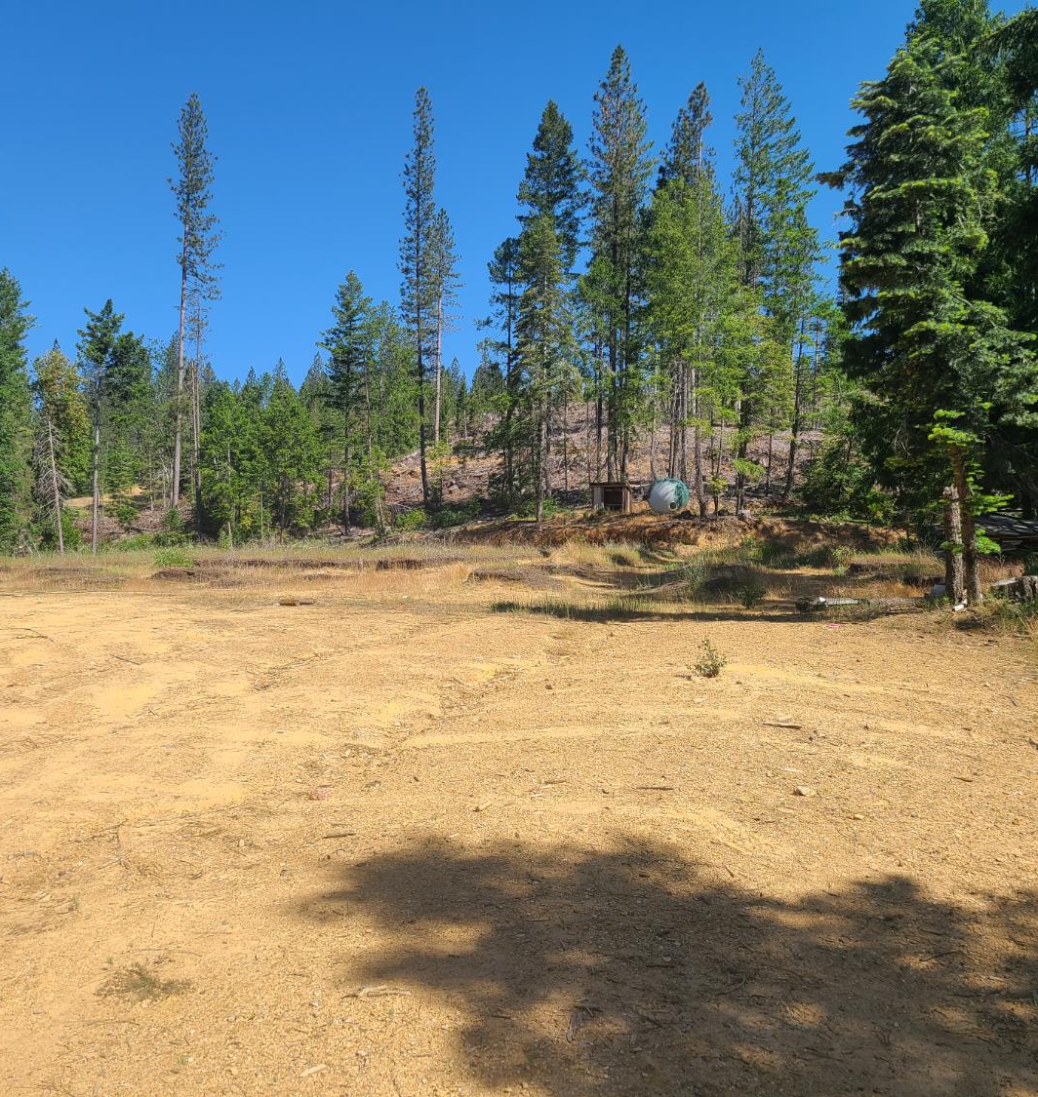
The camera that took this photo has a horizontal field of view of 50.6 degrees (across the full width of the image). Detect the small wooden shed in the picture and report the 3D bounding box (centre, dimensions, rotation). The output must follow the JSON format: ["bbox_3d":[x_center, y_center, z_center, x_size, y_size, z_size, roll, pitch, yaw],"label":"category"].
[{"bbox_3d":[5.266,-2.841,62.500,2.050,1.800,1.600,0,1,18],"label":"small wooden shed"}]

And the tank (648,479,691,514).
[{"bbox_3d":[8.549,-2.971,62.500,2.200,2.150,2.050,0,1,12],"label":"tank"}]

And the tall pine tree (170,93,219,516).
[{"bbox_3d":[-22.155,-16.811,75.000,3.400,28.500,3.400,0,1,0],"label":"tall pine tree"}]

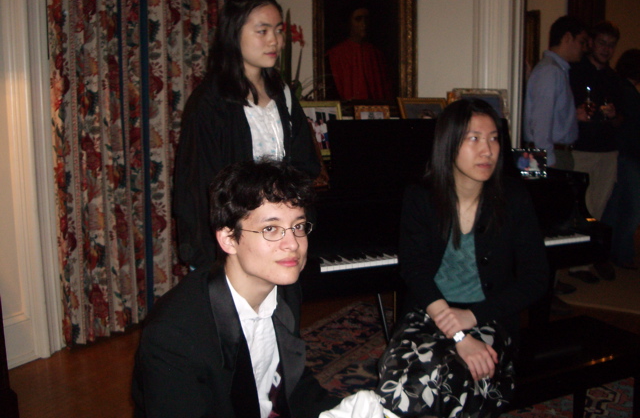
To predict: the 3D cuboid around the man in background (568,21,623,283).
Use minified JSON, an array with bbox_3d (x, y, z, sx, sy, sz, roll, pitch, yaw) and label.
[{"bbox_3d":[2.021,-0.408,4.653,0.480,1.830,0.340,2,9,13],"label":"man in background"}]

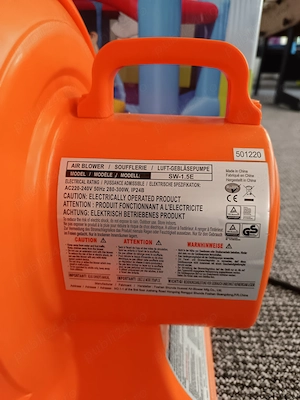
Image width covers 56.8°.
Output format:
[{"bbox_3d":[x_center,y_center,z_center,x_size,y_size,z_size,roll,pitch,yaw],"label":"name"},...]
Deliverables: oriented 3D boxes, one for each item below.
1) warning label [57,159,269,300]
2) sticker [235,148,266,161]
[{"bbox_3d":[0.007,0.022,0.191,0.140,0.098,0.012,2,8,4],"label":"warning label"},{"bbox_3d":[0.067,-0.031,0.187,0.021,0.001,0.010,2,67,4],"label":"sticker"}]

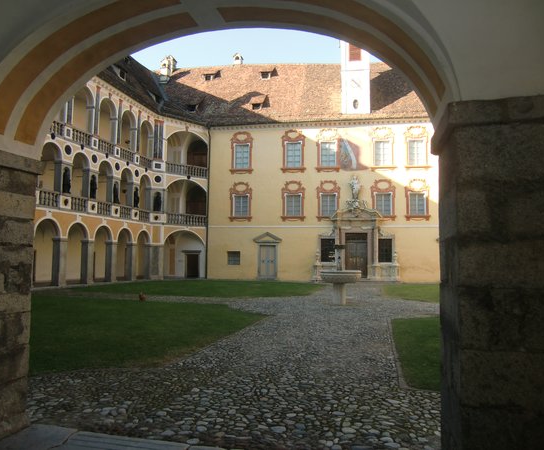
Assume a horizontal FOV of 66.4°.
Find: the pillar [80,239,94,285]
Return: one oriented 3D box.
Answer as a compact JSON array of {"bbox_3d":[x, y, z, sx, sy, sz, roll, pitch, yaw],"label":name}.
[{"bbox_3d":[-11.575,2.349,26.141,0.550,2.798,0.500,-1,-5,20],"label":"pillar"}]

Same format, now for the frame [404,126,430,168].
[{"bbox_3d":[11.578,-6.124,32.831,2.054,3.393,0.300,0,-5,7],"label":"frame"}]

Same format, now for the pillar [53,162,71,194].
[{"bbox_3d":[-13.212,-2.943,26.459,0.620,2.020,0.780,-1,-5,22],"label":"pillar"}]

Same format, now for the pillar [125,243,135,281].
[{"bbox_3d":[-10.795,2.872,32.024,0.550,2.850,0.520,-1,-5,22],"label":"pillar"}]

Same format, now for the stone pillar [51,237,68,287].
[{"bbox_3d":[-12.309,2.175,24.179,0.580,2.900,0.700,-1,-5,16],"label":"stone pillar"}]

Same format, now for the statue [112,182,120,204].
[{"bbox_3d":[-11.304,-2.342,30.314,0.420,1.660,0.500,-1,-5,22],"label":"statue"}]

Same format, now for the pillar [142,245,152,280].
[{"bbox_3d":[-9.983,3.040,34.021,0.550,2.850,0.580,-1,-5,22],"label":"pillar"}]

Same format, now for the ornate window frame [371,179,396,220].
[{"bbox_3d":[8.836,-1.942,32.835,1.930,3.279,0.300,0,-5,7],"label":"ornate window frame"}]

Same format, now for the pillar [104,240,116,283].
[{"bbox_3d":[-11.596,2.694,30.082,0.560,2.880,0.520,-1,-5,22],"label":"pillar"}]

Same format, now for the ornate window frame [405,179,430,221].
[{"bbox_3d":[11.444,-1.941,32.497,1.958,3.253,0.300,0,-5,7],"label":"ornate window frame"}]

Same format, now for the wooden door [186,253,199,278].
[{"bbox_3d":[-6.937,3.547,36.300,1.121,2.163,0.200,0,-5,8],"label":"wooden door"}]

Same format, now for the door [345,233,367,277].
[{"bbox_3d":[7.203,2.623,35.314,1.860,3.720,0.200,0,-5,9],"label":"door"}]

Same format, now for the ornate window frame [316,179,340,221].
[{"bbox_3d":[4.547,-1.906,33.388,1.885,3.277,0.300,0,-5,7],"label":"ornate window frame"}]

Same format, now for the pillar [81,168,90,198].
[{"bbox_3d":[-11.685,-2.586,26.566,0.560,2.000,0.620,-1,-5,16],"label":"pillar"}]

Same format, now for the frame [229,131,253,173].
[{"bbox_3d":[-2.630,-6.288,36.232,2.044,3.815,0.270,0,-5,8],"label":"frame"}]

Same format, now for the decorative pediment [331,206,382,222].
[{"bbox_3d":[6.684,-0.804,32.617,3.967,1.064,0.800,0,-5,7],"label":"decorative pediment"}]

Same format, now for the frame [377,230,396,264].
[{"bbox_3d":[9.277,1.746,33.780,1.540,2.678,0.300,0,-5,8],"label":"frame"}]

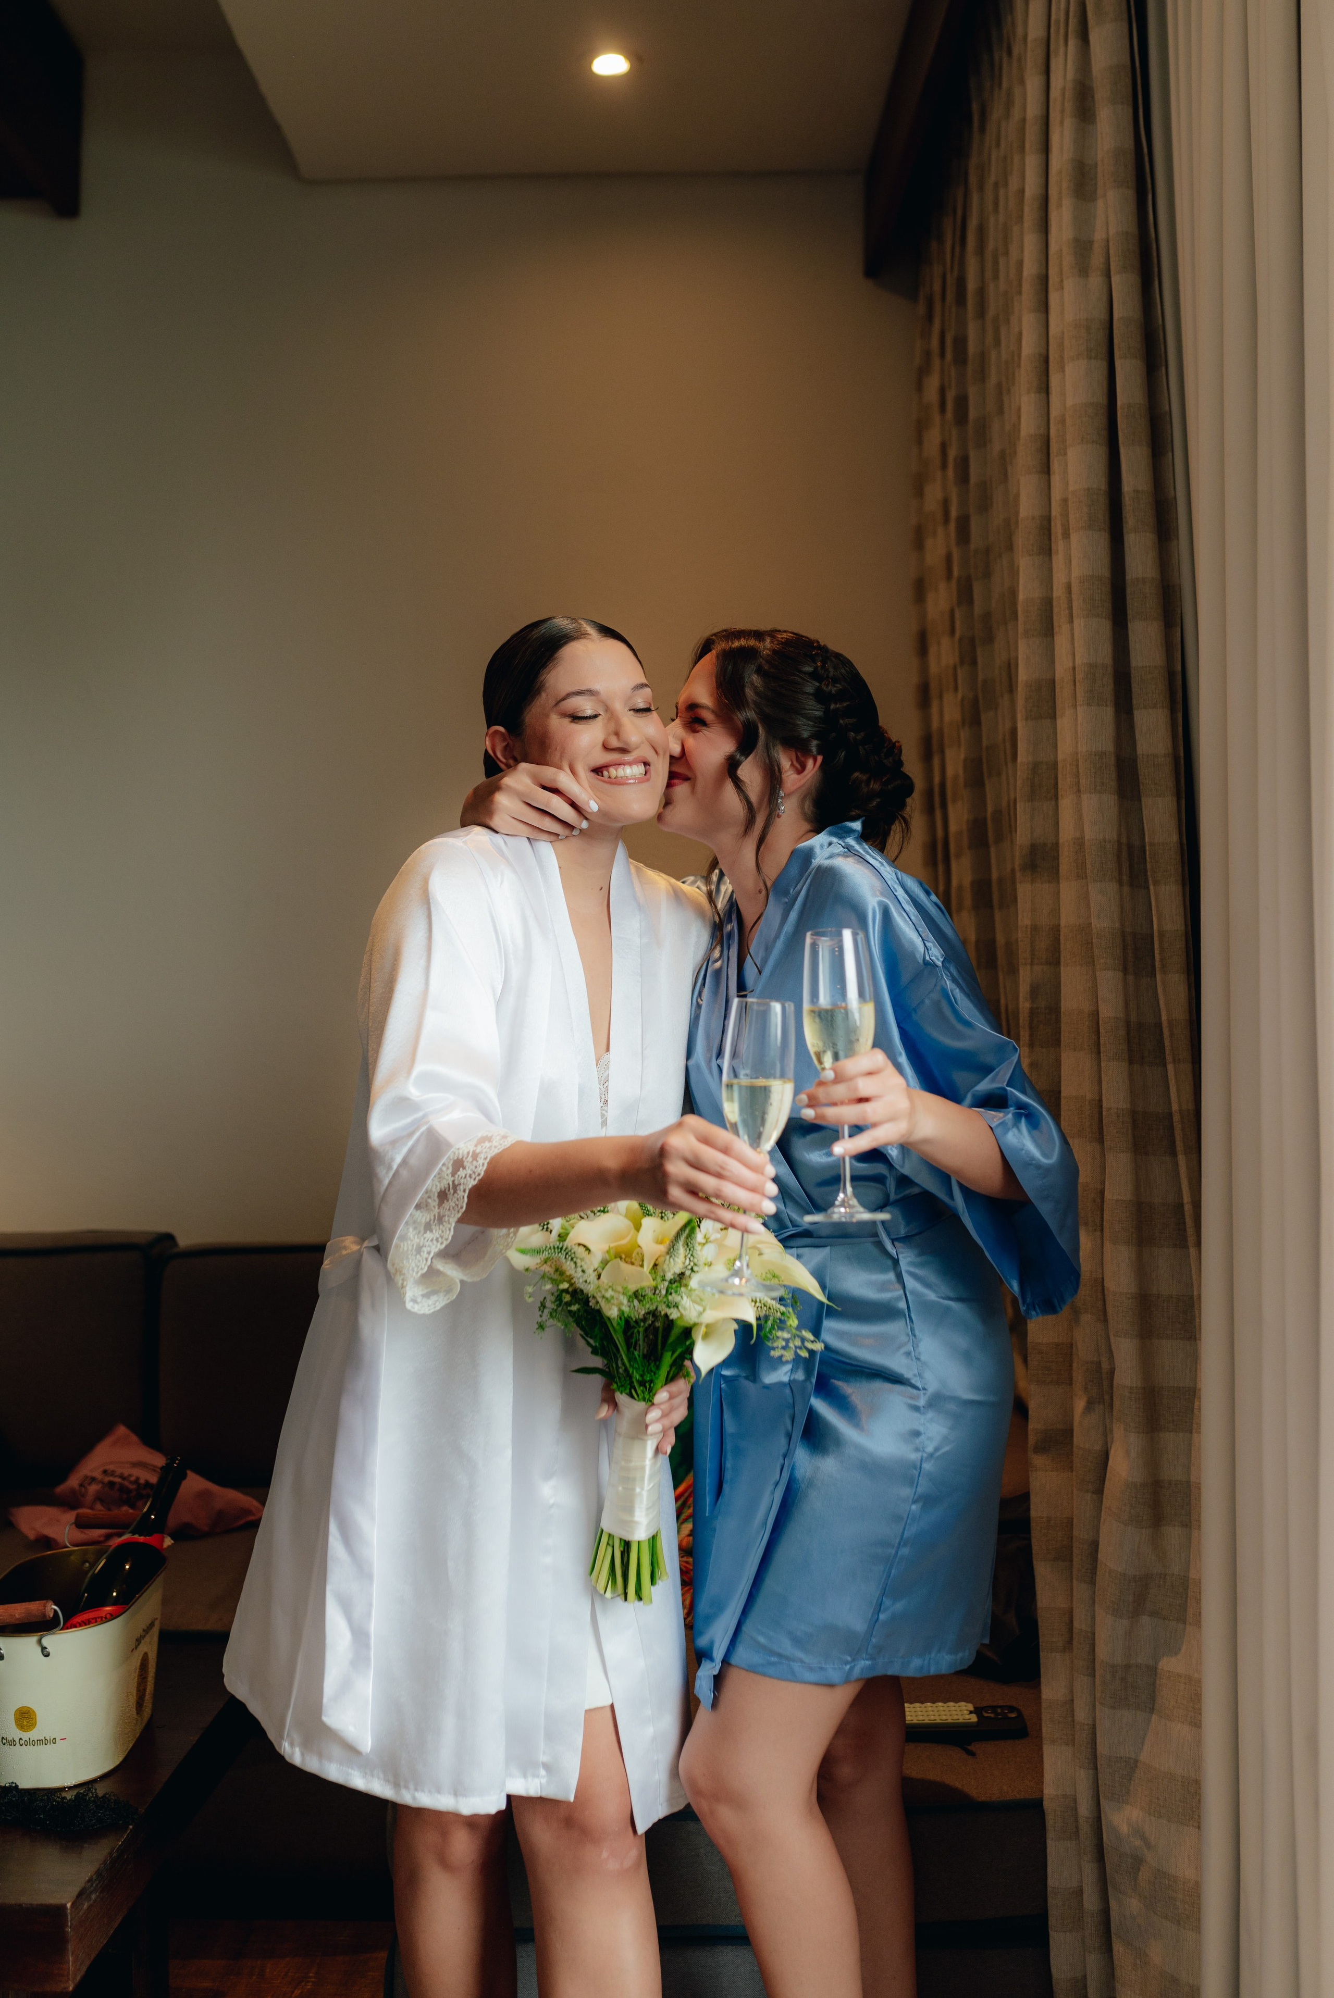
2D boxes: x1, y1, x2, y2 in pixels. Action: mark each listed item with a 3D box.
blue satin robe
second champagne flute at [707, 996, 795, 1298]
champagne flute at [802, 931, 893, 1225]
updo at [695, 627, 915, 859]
[{"bbox_3d":[0.176,0.253,1.850,0.520,0.850,0.360,2,2,41],"label":"blue satin robe"},{"bbox_3d":[0.070,0.119,1.570,0.069,0.235,0.069,4,1,0],"label":"second champagne flute"},{"bbox_3d":[0.142,0.063,1.590,0.069,0.233,0.069,-3,-3,0],"label":"champagne flute"},{"bbox_3d":[0.132,-0.247,1.870,0.210,0.220,0.180,-1,2,-19],"label":"updo"}]

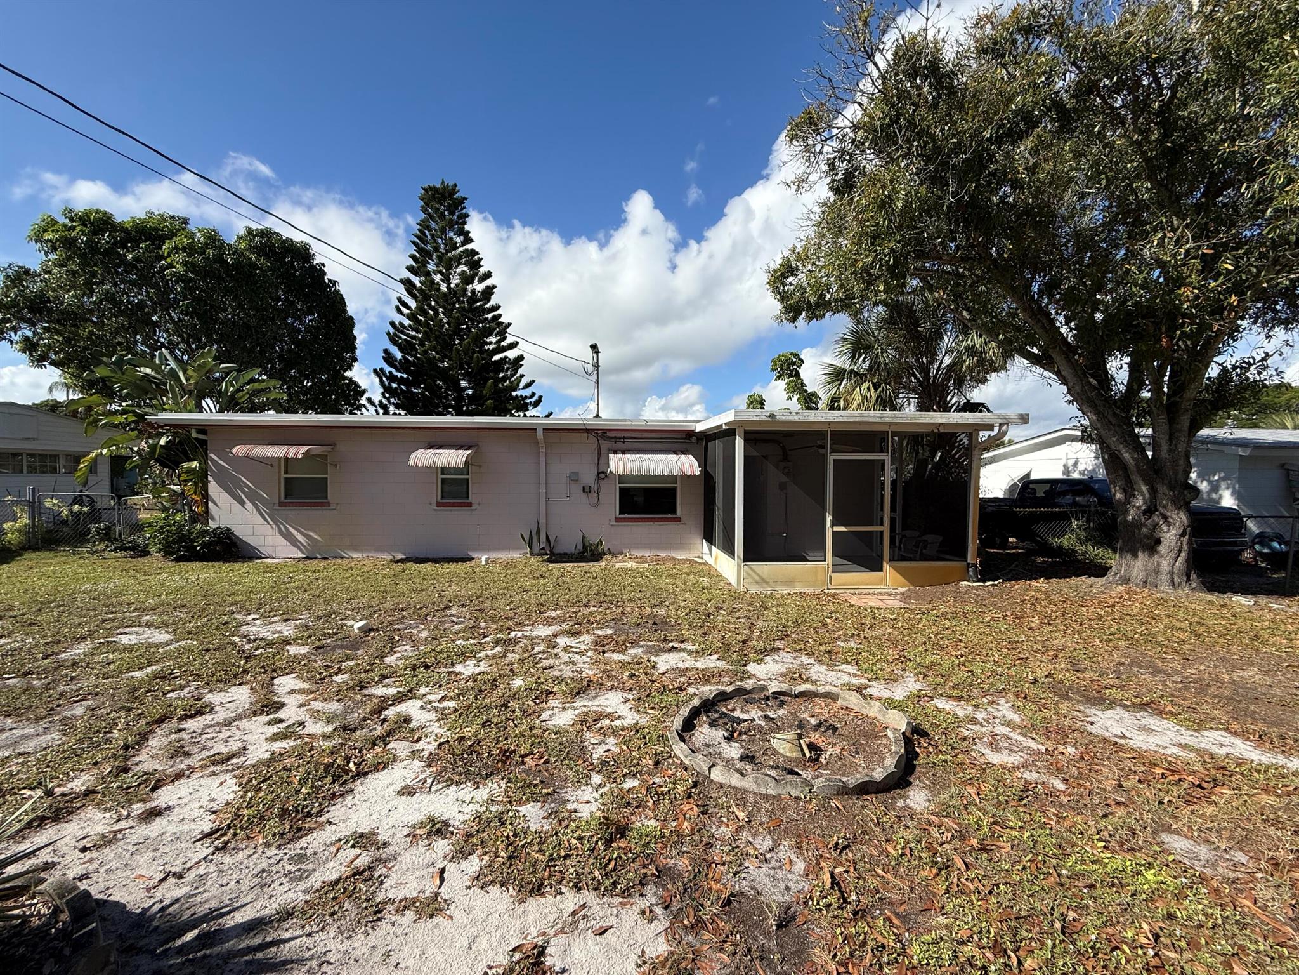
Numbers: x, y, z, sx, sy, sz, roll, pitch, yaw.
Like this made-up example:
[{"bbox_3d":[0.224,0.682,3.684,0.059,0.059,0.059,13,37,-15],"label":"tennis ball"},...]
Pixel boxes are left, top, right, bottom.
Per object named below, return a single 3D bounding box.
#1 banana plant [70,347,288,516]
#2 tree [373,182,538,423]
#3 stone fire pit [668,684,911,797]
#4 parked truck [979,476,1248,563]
[{"bbox_3d":[-9.750,-0.735,10.850,4.300,4.200,3.800,0,1,0],"label":"banana plant"},{"bbox_3d":[-8.500,-6.228,23.500,8.000,15.000,8.000,0,1,0],"label":"tree"},{"bbox_3d":[0.920,1.579,3.420,1.510,0.120,1.390,0,1,0],"label":"stone fire pit"},{"bbox_3d":[10.900,0.769,13.200,2.030,1.940,5.800,0,1,-6],"label":"parked truck"}]

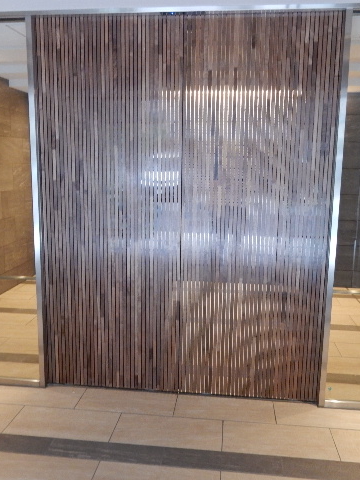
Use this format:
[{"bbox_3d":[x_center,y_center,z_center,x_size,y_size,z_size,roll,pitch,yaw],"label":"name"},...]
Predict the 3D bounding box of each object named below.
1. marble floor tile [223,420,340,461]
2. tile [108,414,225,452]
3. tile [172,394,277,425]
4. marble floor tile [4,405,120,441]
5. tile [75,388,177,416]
[{"bbox_3d":[0.535,1.096,2.522,0.600,0.015,0.291,2,10,6],"label":"marble floor tile"},{"bbox_3d":[-0.063,1.077,2.587,0.600,0.015,0.291,2,10,6],"label":"tile"},{"bbox_3d":[0.275,1.038,2.825,0.600,0.015,0.265,2,10,6],"label":"tile"},{"bbox_3d":[-0.661,1.058,2.653,0.600,0.015,0.291,2,10,6],"label":"marble floor tile"},{"bbox_3d":[-0.323,1.018,2.891,0.600,0.015,0.265,2,10,6],"label":"tile"}]

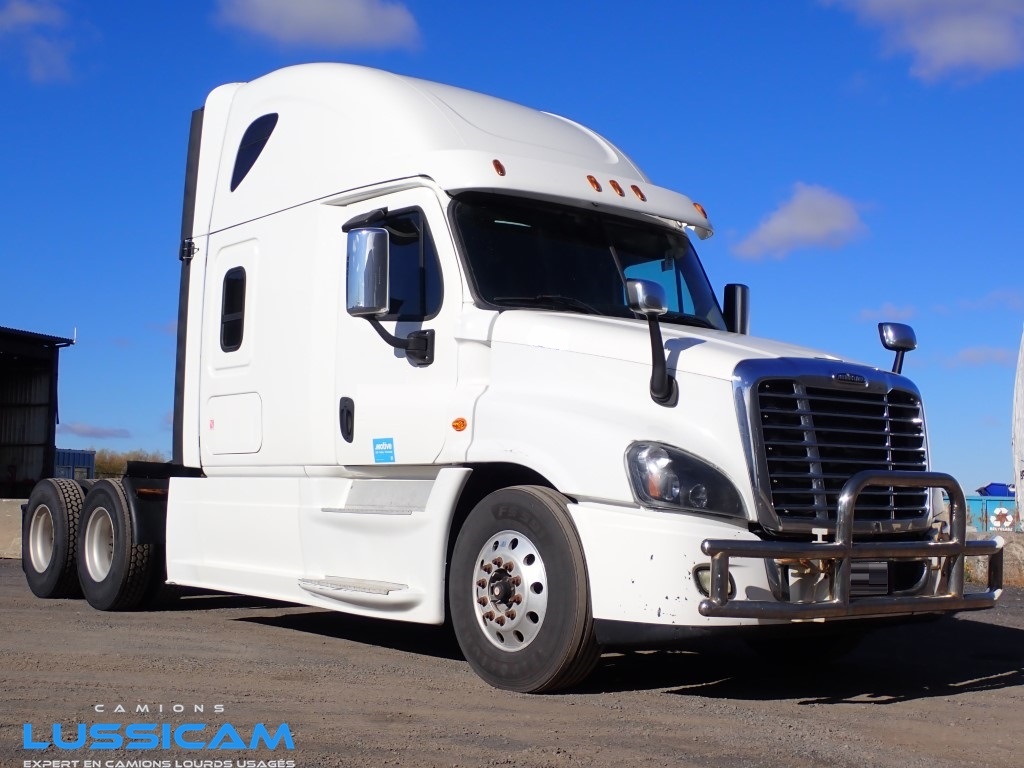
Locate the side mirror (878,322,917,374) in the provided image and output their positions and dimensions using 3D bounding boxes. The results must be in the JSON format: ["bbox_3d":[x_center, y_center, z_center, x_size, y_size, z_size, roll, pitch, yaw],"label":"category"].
[{"bbox_3d":[2.169,-0.067,7.262,0.190,0.590,0.220,-3,-6,39],"label":"side mirror"}]

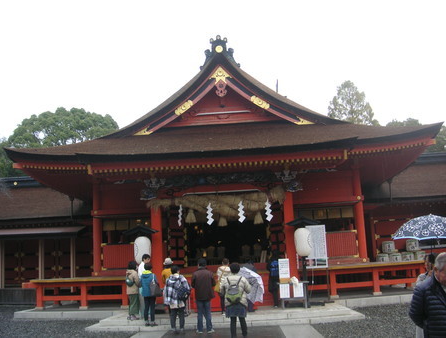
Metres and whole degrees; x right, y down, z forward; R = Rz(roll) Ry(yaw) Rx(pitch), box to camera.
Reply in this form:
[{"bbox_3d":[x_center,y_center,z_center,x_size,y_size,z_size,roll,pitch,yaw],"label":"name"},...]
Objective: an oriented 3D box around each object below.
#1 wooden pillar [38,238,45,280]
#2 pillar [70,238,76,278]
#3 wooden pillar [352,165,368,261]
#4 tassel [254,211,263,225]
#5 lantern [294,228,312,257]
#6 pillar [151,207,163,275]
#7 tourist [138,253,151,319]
[{"bbox_3d":[-8.836,4.586,23.537,0.200,2.355,0.200,-3,-12,2],"label":"wooden pillar"},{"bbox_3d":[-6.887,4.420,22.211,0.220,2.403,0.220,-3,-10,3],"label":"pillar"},{"bbox_3d":[5.095,1.672,17.912,0.310,3.556,0.310,-3,-10,3],"label":"wooden pillar"},{"bbox_3d":[1.180,1.613,15.910,0.270,0.410,0.270,-3,-12,2],"label":"tassel"},{"bbox_3d":[2.331,2.129,13.900,0.480,0.800,0.480,-3,-10,-1],"label":"lantern"},{"bbox_3d":[-1.972,2.509,14.361,0.320,2.972,0.320,-3,-10,3],"label":"pillar"},{"bbox_3d":[-2.119,3.187,13.071,0.440,1.705,0.310,-14,-16,43],"label":"tourist"}]

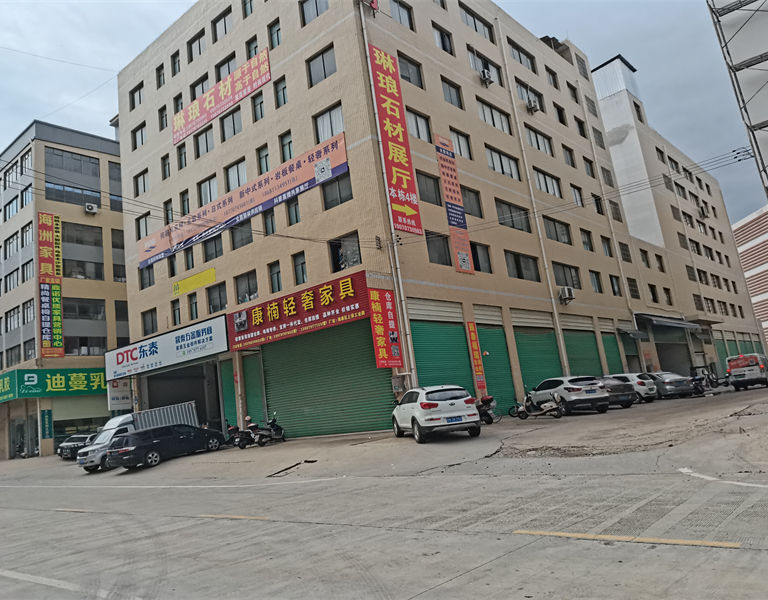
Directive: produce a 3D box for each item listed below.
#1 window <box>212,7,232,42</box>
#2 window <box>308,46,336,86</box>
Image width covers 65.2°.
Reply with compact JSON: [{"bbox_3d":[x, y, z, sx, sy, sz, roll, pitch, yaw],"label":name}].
[{"bbox_3d":[-9.515,-16.308,35.714,2.149,1.482,0.150,-16,-14,39],"label":"window"},{"bbox_3d":[-2.846,-10.865,28.032,1.871,1.474,0.200,-15,-13,38],"label":"window"}]

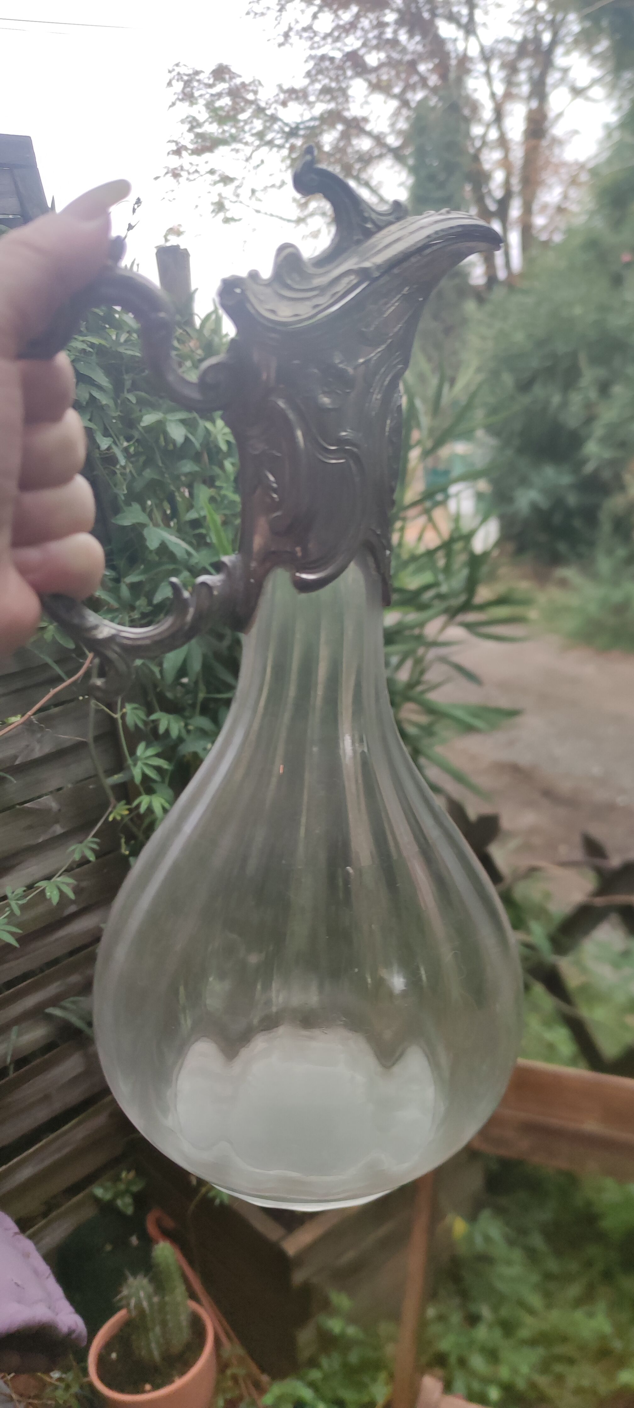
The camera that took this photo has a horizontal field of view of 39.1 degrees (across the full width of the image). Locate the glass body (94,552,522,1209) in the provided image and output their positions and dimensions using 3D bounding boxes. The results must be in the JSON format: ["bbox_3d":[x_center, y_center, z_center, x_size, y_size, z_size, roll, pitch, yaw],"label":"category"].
[{"bbox_3d":[-0.002,0.047,0.275,0.132,0.182,0.132,1,13,0],"label":"glass body"}]

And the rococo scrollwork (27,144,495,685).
[{"bbox_3d":[-0.017,-0.077,0.255,0.135,0.152,0.051,1,8,0],"label":"rococo scrollwork"}]

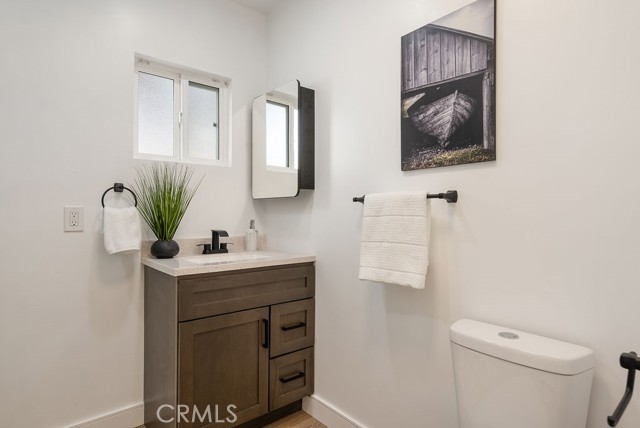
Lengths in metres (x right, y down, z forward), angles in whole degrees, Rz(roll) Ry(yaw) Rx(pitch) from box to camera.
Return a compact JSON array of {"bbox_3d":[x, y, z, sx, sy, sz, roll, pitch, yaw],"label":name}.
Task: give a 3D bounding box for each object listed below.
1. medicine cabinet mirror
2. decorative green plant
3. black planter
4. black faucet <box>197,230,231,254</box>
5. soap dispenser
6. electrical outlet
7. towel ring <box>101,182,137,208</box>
[{"bbox_3d":[-0.238,-0.428,2.122,0.132,0.660,0.533,0,0,-40],"label":"medicine cabinet mirror"},{"bbox_3d":[-0.832,-0.066,1.835,0.350,0.417,0.310,0,0,-40],"label":"decorative green plant"},{"bbox_3d":[-0.850,0.192,1.852,0.143,0.104,0.143,0,0,-40],"label":"black planter"},{"bbox_3d":[-0.608,0.173,2.040,0.234,0.145,0.142,0,0,-40],"label":"black faucet"},{"bbox_3d":[-0.448,0.143,2.243,0.071,0.208,0.074,0,0,-28],"label":"soap dispenser"},{"bbox_3d":[-1.222,0.026,1.680,0.076,0.125,0.009,0,0,-40],"label":"electrical outlet"},{"bbox_3d":[-1.057,-0.072,1.780,0.160,0.180,0.066,0,0,-40],"label":"towel ring"}]

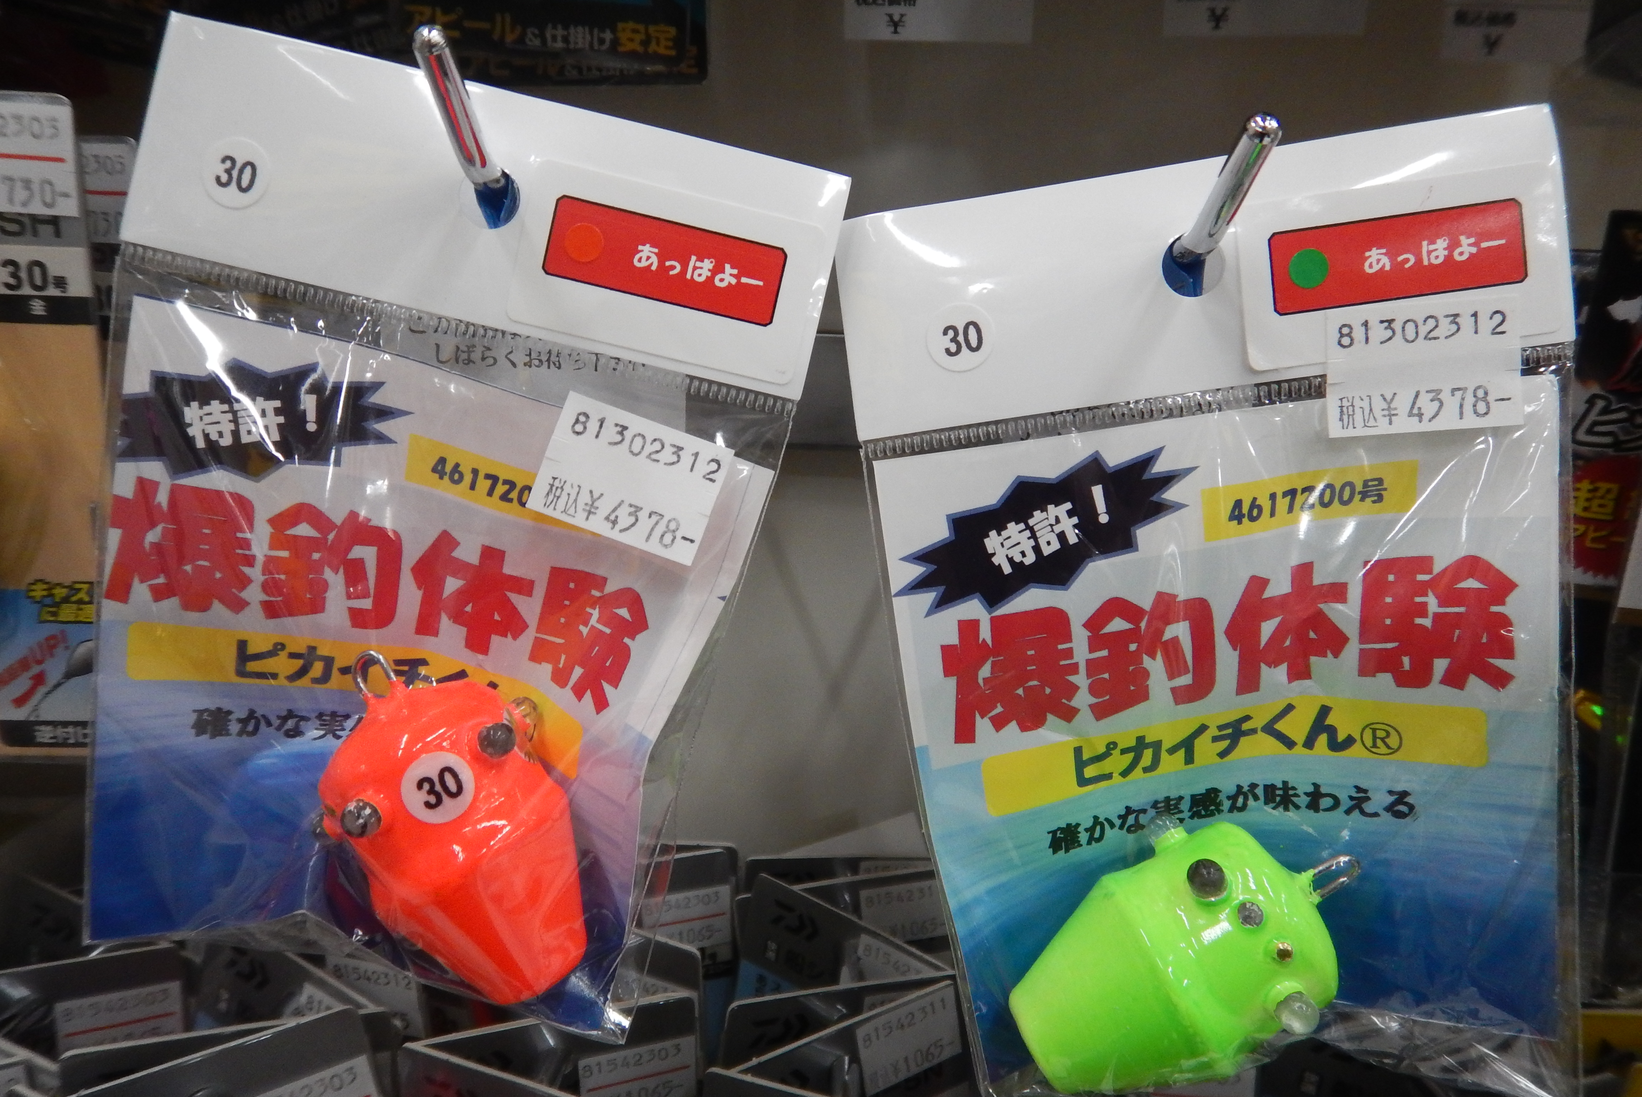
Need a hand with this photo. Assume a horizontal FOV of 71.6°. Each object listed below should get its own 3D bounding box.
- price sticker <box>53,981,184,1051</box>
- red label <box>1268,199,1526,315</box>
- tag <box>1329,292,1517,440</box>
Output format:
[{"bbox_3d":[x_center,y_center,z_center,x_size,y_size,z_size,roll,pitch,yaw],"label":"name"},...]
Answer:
[{"bbox_3d":[-0.148,0.101,0.241,0.023,0.016,0.001,-3,13,-25],"label":"price sticker"},{"bbox_3d":[0.072,-0.036,0.143,0.032,0.010,0.001,-8,6,3],"label":"red label"},{"bbox_3d":[0.076,-0.023,0.143,0.023,0.016,0.001,-4,6,6],"label":"tag"}]

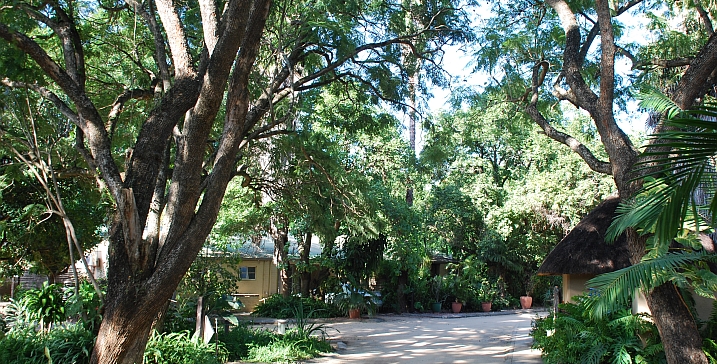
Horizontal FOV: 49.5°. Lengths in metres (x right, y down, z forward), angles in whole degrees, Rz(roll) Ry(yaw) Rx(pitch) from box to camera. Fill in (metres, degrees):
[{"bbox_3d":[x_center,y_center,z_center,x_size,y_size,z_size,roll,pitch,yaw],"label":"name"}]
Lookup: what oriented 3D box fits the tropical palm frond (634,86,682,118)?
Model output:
[{"bbox_3d":[3.255,-0.866,8.466,0.500,0.350,0.400,1,-7,-11],"label":"tropical palm frond"}]

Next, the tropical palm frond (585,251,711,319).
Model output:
[{"bbox_3d":[2.727,0.967,7.337,1.200,0.620,0.700,1,-7,-11],"label":"tropical palm frond"}]

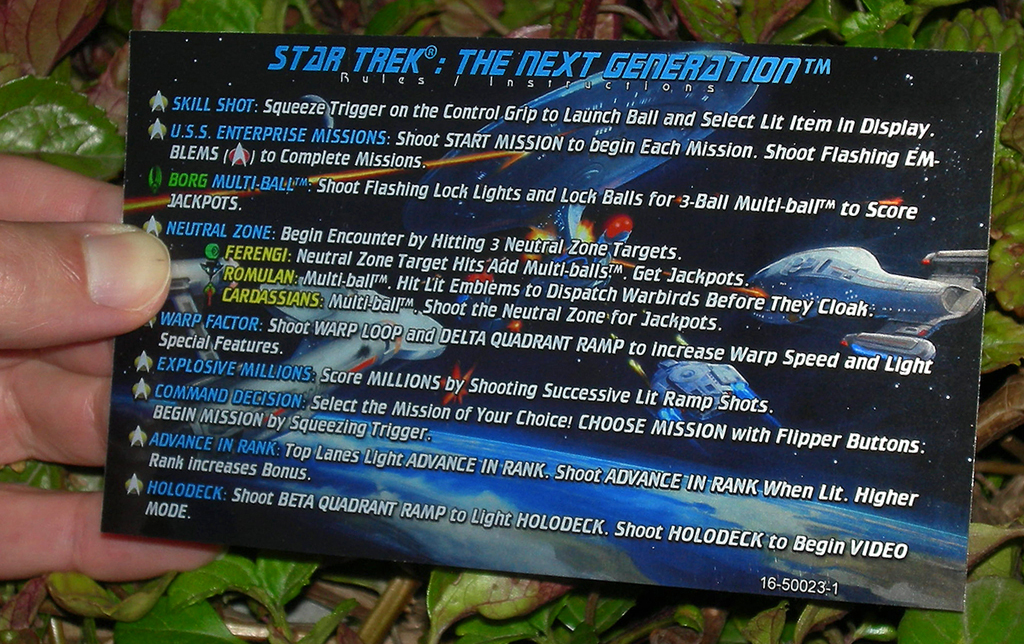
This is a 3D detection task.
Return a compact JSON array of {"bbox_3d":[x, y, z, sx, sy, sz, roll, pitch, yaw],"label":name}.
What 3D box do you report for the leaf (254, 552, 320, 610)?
[{"bbox_3d":[-0.037,0.042,0.474,0.010,0.004,0.011,2,53,2],"label":"leaf"}]

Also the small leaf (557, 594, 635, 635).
[{"bbox_3d":[0.014,0.048,0.473,0.012,0.004,0.009,6,49,2],"label":"small leaf"}]

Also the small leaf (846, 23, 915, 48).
[{"bbox_3d":[0.061,-0.047,0.478,0.012,0.004,0.007,0,52,0],"label":"small leaf"}]

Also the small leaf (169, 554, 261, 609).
[{"bbox_3d":[-0.050,0.044,0.488,0.017,0.006,0.009,0,52,0],"label":"small leaf"}]

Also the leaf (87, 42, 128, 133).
[{"bbox_3d":[-0.071,-0.041,0.508,0.010,0.009,0.014,0,52,0],"label":"leaf"}]

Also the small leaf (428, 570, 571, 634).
[{"bbox_3d":[-0.002,0.046,0.478,0.024,0.007,0.011,0,52,0],"label":"small leaf"}]

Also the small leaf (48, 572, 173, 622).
[{"bbox_3d":[-0.075,0.051,0.532,0.022,0.008,0.011,-2,37,0],"label":"small leaf"}]

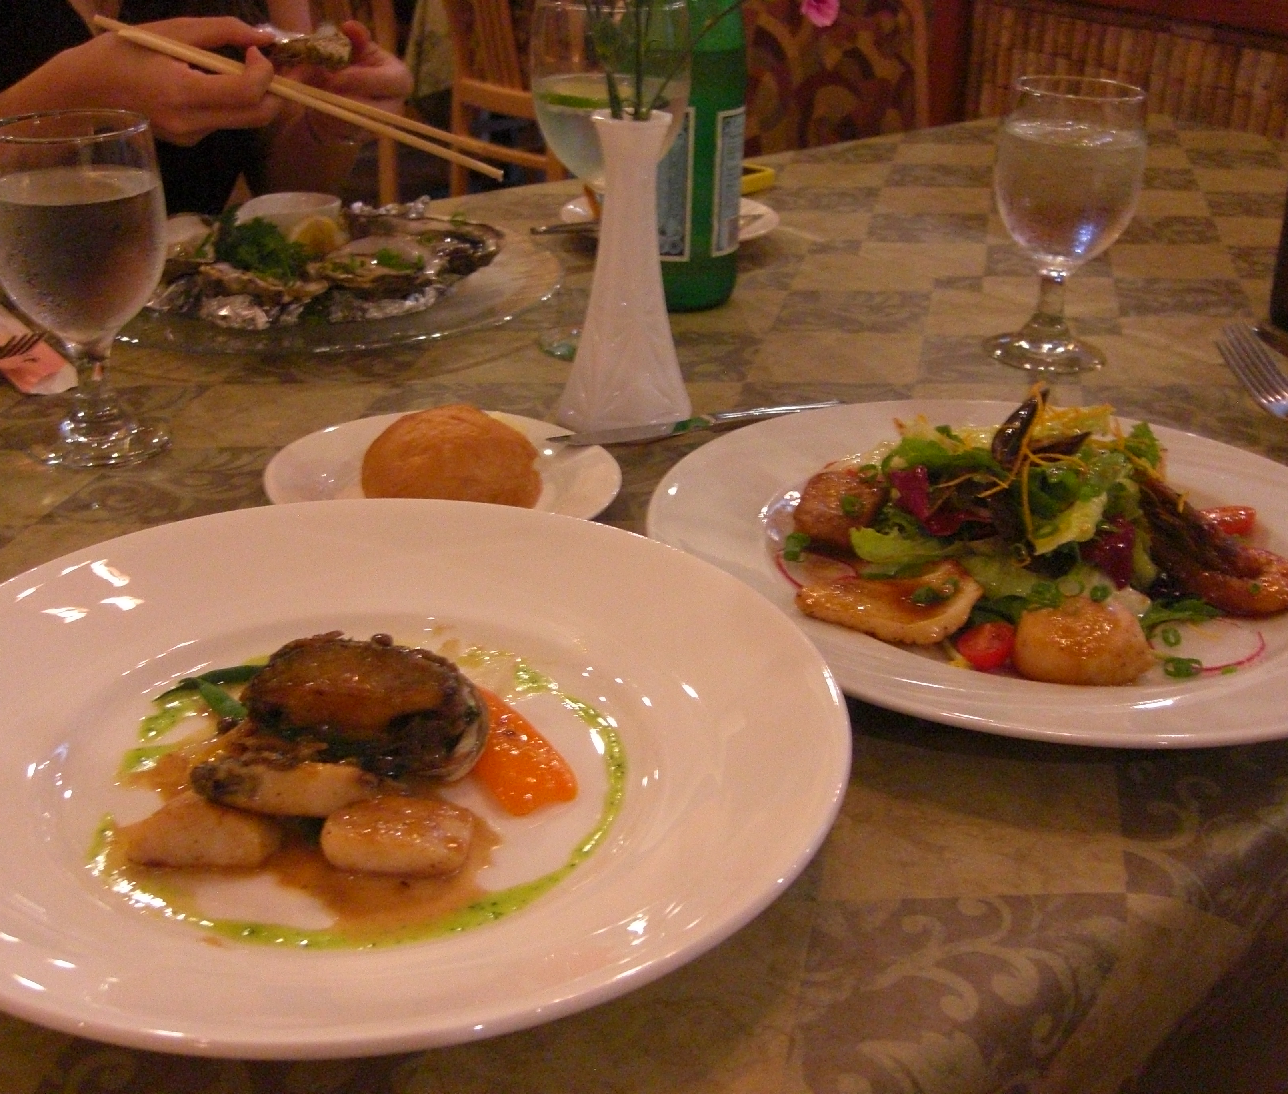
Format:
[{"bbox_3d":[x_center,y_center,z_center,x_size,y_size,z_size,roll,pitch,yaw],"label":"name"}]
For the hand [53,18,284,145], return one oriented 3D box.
[{"bbox_3d":[-0.293,-0.286,0.985,0.135,0.075,0.080,2,26,0],"label":"hand"}]

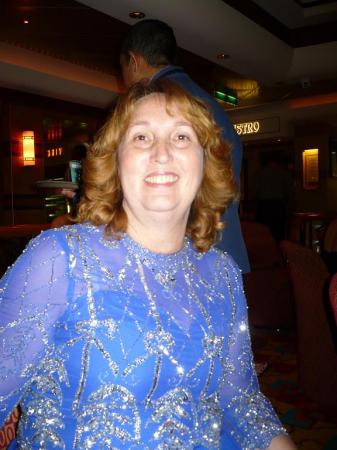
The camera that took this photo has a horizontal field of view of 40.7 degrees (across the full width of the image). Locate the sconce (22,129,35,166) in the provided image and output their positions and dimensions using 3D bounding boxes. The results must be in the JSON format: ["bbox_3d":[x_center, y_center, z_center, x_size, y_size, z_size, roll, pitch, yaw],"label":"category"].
[{"bbox_3d":[-1.720,-0.940,5.600,0.090,0.430,0.130,2,4,38],"label":"sconce"}]

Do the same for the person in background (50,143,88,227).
[{"bbox_3d":[-0.830,0.020,4.300,0.450,1.580,0.500,-1,3,-6],"label":"person in background"}]

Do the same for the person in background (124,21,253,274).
[{"bbox_3d":[0.070,0.090,1.680,0.420,1.680,0.520,2,4,44],"label":"person in background"}]

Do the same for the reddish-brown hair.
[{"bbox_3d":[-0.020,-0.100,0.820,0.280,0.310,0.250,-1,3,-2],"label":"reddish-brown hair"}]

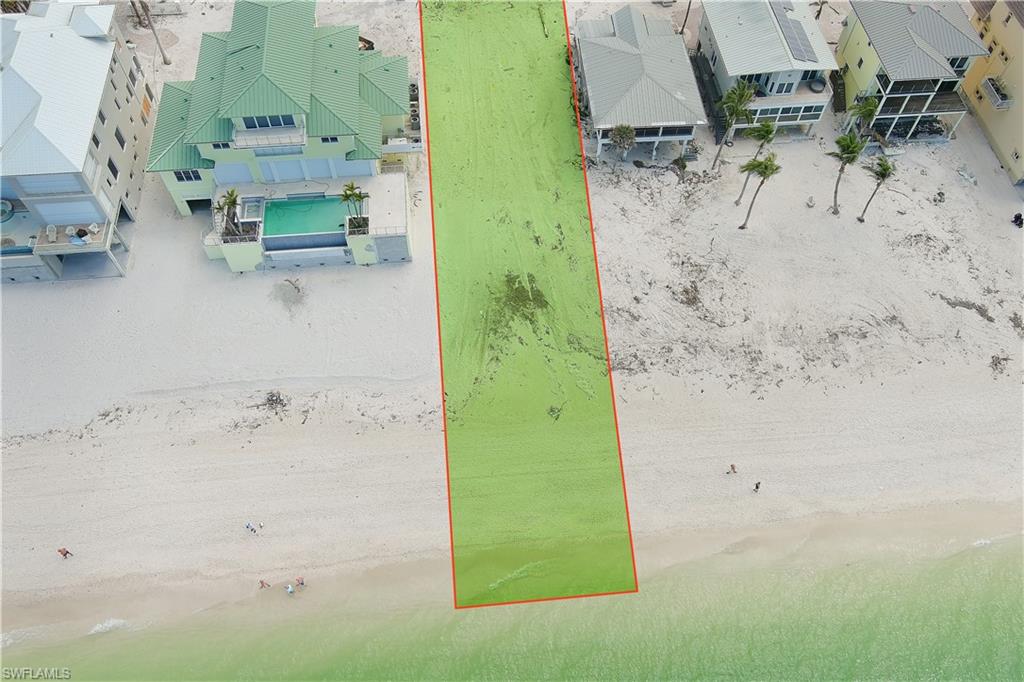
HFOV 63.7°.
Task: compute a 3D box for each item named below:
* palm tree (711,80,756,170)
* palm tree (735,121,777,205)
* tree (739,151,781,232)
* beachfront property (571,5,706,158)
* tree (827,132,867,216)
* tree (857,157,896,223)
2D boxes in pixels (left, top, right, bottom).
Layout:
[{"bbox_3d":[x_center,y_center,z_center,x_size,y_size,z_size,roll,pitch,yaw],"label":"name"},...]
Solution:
[{"bbox_3d":[20.440,-20.050,78.390,4.180,10.630,4.030,0,58,-1],"label":"palm tree"},{"bbox_3d":[21.740,-16.190,76.120,3.050,10.430,2.850,0,58,-1],"label":"palm tree"},{"bbox_3d":[21.570,-13.320,74.790,3.640,9.640,2.950,0,58,-1],"label":"tree"},{"bbox_3d":[13.498,-27.847,89.369,11.510,7.230,16.980,-3,58,-3],"label":"beachfront property"},{"bbox_3d":[29.770,-15.010,75.780,4.030,9.940,3.250,0,58,-1],"label":"tree"},{"bbox_3d":[32.650,-13.820,76.070,3.150,8.260,2.750,0,58,-1],"label":"tree"}]

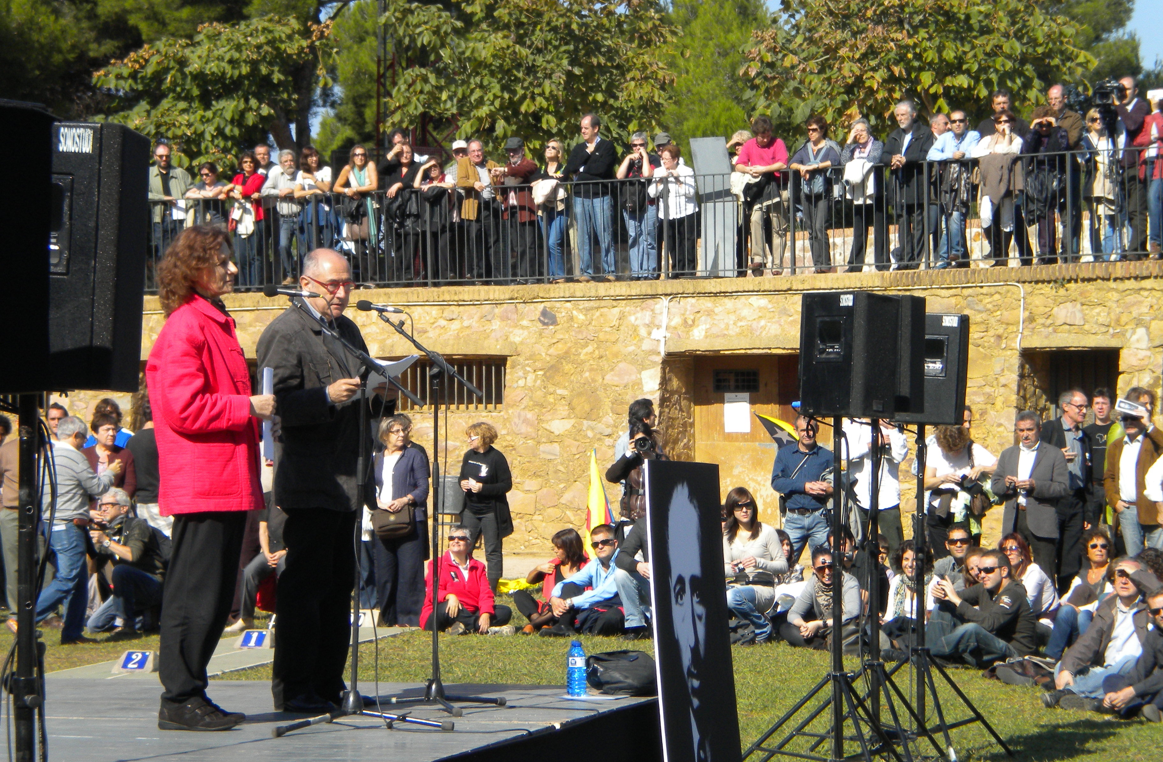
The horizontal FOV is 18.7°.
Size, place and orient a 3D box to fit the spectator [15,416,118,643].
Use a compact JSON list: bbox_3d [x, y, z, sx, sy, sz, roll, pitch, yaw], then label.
[{"bbox_3d":[-3.852,1.112,26.400,0.640,1.680,0.460,0,0,-22],"label":"spectator"}]

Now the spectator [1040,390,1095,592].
[{"bbox_3d":[3.648,0.946,26.500,0.520,1.770,0.380,0,-1,-30],"label":"spectator"}]

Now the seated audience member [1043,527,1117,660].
[{"bbox_3d":[3.354,1.413,23.700,0.500,0.890,0.720,0,-1,30],"label":"seated audience member"}]

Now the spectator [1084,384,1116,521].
[{"bbox_3d":[3.974,0.963,27.000,0.500,1.780,0.310,0,0,7],"label":"spectator"}]

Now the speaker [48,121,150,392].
[{"bbox_3d":[-1.131,-0.254,7.400,0.370,0.550,0.350,0,-1,10],"label":"speaker"}]

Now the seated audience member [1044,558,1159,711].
[{"bbox_3d":[2.954,1.440,20.000,0.600,0.830,0.740,-1,-1,31],"label":"seated audience member"}]

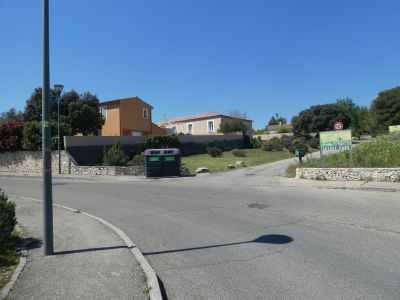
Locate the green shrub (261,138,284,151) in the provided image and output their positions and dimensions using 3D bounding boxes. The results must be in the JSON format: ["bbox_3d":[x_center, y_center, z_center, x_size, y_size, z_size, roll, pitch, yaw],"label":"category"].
[{"bbox_3d":[8.889,-0.638,34.000,2.900,1.500,2.200,-1,0,15],"label":"green shrub"}]

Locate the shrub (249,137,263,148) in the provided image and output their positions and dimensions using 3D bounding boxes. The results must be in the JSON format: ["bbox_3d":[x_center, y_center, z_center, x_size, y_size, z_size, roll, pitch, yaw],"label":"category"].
[{"bbox_3d":[6.204,-0.783,31.000,1.520,1.420,1.500,0,1,0],"label":"shrub"}]

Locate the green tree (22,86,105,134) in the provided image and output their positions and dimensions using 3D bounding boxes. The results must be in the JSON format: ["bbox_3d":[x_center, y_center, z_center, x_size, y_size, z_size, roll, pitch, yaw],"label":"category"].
[{"bbox_3d":[-11.076,-2.799,22.500,6.450,4.610,5.800,0,1,0],"label":"green tree"}]

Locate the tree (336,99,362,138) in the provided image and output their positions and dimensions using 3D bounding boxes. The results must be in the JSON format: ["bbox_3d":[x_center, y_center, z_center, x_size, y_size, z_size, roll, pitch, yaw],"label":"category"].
[{"bbox_3d":[26.686,-5.680,50.000,4.300,7.200,4.200,-1,0,28],"label":"tree"}]

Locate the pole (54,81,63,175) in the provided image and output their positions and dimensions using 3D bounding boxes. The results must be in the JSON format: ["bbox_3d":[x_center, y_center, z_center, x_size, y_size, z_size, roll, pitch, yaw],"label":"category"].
[{"bbox_3d":[-9.387,-1.368,18.500,0.580,6.000,0.580,-1,0,-27],"label":"pole"}]

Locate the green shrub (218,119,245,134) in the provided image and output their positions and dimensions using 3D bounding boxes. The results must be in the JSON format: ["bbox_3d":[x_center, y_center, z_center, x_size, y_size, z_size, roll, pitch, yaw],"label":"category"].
[{"bbox_3d":[3.237,-2.312,28.500,2.590,1.810,2.400,0,1,0],"label":"green shrub"}]

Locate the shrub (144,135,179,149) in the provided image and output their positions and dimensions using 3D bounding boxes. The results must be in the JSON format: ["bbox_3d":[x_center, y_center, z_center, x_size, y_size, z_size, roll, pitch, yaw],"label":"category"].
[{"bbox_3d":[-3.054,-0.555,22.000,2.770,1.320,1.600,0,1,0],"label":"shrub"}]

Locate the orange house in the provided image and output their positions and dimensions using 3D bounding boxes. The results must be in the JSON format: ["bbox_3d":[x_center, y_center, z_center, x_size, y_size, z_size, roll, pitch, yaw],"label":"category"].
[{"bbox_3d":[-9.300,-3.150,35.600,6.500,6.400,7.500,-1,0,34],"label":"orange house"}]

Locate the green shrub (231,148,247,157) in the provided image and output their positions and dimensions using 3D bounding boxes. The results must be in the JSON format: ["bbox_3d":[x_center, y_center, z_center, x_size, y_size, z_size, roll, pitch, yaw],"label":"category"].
[{"bbox_3d":[3.818,0.278,27.500,1.500,0.820,1.350,-1,0,8],"label":"green shrub"}]

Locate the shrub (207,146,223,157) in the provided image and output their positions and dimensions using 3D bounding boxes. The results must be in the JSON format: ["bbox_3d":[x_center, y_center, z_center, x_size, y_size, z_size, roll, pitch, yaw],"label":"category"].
[{"bbox_3d":[1.412,0.195,27.000,1.500,1.000,1.400,-1,0,3],"label":"shrub"}]

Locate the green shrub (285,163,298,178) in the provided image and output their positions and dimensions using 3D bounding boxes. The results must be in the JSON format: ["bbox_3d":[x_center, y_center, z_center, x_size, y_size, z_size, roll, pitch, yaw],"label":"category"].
[{"bbox_3d":[5.147,1.153,15.600,0.800,0.900,0.800,-1,0,18],"label":"green shrub"}]

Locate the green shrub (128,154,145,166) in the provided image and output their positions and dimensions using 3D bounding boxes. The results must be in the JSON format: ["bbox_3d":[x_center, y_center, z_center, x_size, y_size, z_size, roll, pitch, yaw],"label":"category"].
[{"bbox_3d":[-3.837,0.671,17.300,1.210,0.760,1.200,0,1,0],"label":"green shrub"}]

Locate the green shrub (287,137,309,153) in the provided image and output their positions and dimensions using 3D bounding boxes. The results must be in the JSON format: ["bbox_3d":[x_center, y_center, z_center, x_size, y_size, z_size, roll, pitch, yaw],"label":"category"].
[{"bbox_3d":[11.427,-0.586,32.500,2.500,2.000,2.300,-1,0,19],"label":"green shrub"}]

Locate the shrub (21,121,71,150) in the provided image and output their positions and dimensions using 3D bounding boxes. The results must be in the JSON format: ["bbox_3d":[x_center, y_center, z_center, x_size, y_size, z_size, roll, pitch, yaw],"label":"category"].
[{"bbox_3d":[-9.899,-0.909,18.000,3.150,1.970,2.000,0,1,0],"label":"shrub"}]

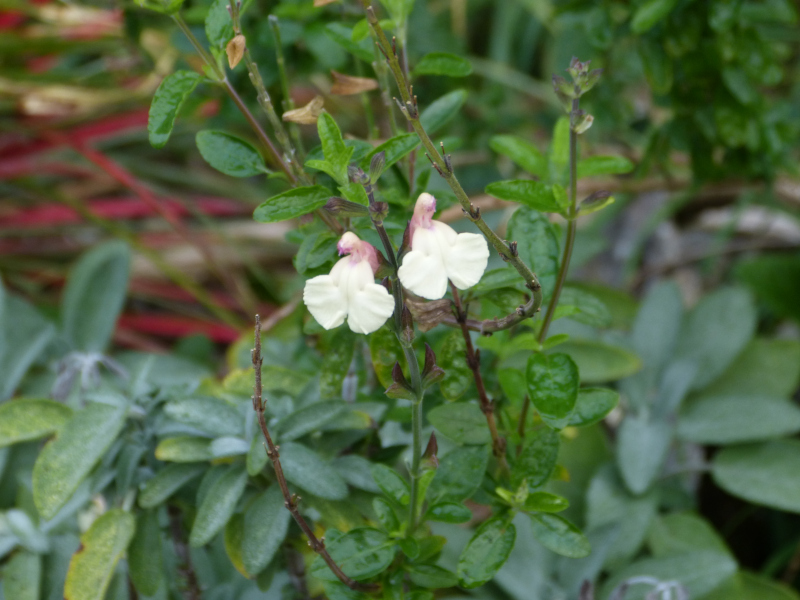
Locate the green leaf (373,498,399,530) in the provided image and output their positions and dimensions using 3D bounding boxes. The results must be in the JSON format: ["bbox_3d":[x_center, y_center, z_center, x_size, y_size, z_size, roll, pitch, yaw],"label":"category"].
[{"bbox_3d":[-0.003,0.059,0.985,0.006,0.004,0.012,-26,66,-37],"label":"green leaf"}]

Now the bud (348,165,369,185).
[{"bbox_3d":[-0.011,-0.033,0.950,0.007,0.004,0.004,42,8,-12],"label":"bud"}]

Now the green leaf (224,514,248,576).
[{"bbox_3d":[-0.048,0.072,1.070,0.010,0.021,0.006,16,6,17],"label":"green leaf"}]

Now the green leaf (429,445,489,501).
[{"bbox_3d":[0.017,0.050,1.020,0.022,0.005,0.015,-42,75,-10],"label":"green leaf"}]

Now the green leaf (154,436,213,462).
[{"bbox_3d":[-0.063,0.045,1.070,0.022,0.004,0.009,-6,60,-3],"label":"green leaf"}]

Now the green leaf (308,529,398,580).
[{"bbox_3d":[-0.014,0.076,1.070,0.027,0.005,0.017,-17,55,-12],"label":"green leaf"}]

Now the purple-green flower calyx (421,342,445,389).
[{"bbox_3d":[0.009,0.017,0.955,0.006,0.011,0.006,-2,18,-37],"label":"purple-green flower calyx"}]

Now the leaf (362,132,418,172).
[{"bbox_3d":[-0.002,-0.041,1.005,0.021,0.007,0.004,-28,-13,-19],"label":"leaf"}]

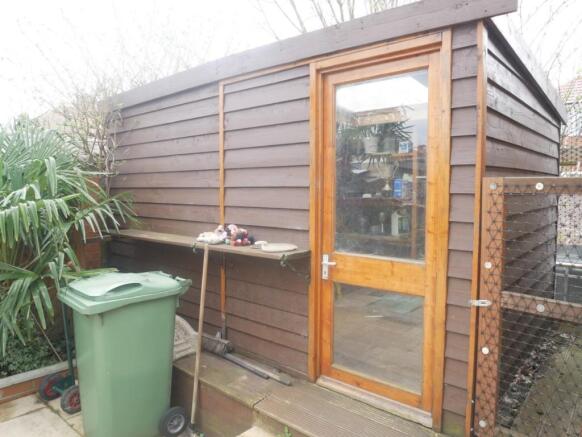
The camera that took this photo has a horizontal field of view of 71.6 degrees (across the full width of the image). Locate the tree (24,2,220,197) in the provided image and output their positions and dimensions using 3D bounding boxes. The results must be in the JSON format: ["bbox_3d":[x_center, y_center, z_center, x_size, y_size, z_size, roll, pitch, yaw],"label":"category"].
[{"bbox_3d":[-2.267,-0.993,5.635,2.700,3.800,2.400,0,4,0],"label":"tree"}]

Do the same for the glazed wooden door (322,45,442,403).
[{"bbox_3d":[0.503,0.081,2.437,0.770,1.985,0.055,3,5,39],"label":"glazed wooden door"}]

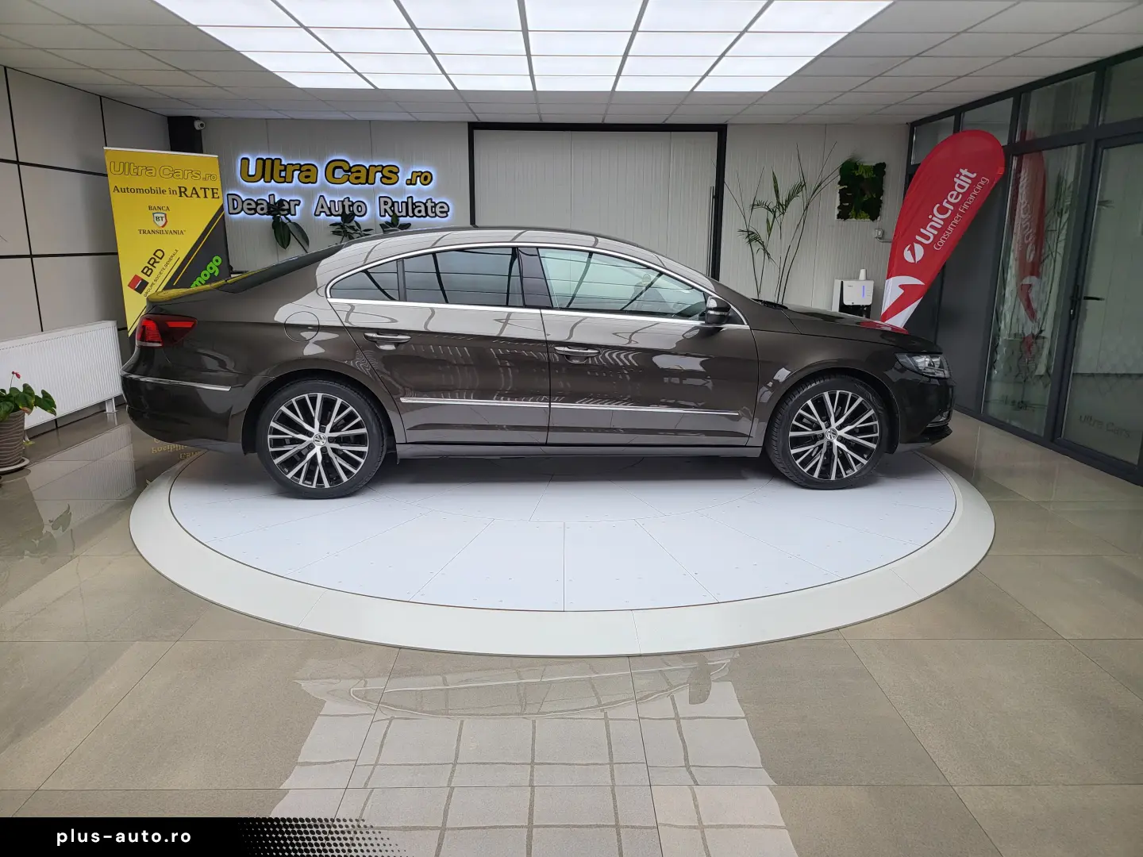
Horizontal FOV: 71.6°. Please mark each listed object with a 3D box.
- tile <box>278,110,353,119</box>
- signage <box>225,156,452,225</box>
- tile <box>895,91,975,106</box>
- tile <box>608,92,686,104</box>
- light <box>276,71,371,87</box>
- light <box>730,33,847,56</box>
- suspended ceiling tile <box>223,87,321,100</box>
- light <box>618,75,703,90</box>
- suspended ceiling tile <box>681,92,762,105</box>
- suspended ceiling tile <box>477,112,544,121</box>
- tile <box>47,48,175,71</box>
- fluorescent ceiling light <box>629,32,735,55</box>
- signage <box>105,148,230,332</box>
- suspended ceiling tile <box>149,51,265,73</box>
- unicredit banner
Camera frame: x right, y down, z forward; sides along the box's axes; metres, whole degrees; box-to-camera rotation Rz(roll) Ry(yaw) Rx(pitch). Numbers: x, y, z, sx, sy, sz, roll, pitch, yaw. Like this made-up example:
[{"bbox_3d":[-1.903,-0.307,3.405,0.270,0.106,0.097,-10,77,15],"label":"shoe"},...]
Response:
[{"bbox_3d":[-2.389,-2.947,7.455,0.600,0.020,0.500,0,13,-1],"label":"tile"},{"bbox_3d":[-2.303,-2.372,7.830,2.200,0.576,0.080,0,13,-1],"label":"signage"},{"bbox_3d":[3.022,-2.665,6.396,0.600,0.020,0.600,0,13,-1],"label":"tile"},{"bbox_3d":[0.623,-2.671,6.370,0.600,0.020,0.600,0,13,-1],"label":"tile"},{"bbox_3d":[-1.771,-2.547,5.758,0.600,0.040,0.600,0,13,-1],"label":"light"},{"bbox_3d":[1.242,-2.257,4.610,0.597,0.045,0.597,0,14,-1],"label":"light"},{"bbox_3d":[-2.377,-2.679,6.337,0.600,0.020,0.600,0,13,-1],"label":"suspended ceiling tile"},{"bbox_3d":[0.627,-2.540,5.769,0.597,0.045,0.597,0,14,-1],"label":"light"},{"bbox_3d":[1.223,-2.670,6.377,0.600,0.020,0.600,0,13,-1],"label":"suspended ceiling tile"},{"bbox_3d":[-0.593,-2.940,7.478,0.595,0.022,0.595,0,13,-1],"label":"suspended ceiling tile"},{"bbox_3d":[-2.978,-2.418,5.188,0.600,0.025,0.600,0,13,-1],"label":"tile"},{"bbox_3d":[0.641,-2.258,4.602,0.597,0.045,0.597,0,14,-1],"label":"fluorescent ceiling light"},{"bbox_3d":[-3.267,-1.206,6.585,0.120,2.063,0.879,12,17,40],"label":"signage"},{"bbox_3d":[-2.369,-2.403,5.166,0.595,0.022,0.595,0,13,-1],"label":"suspended ceiling tile"},{"bbox_3d":[2.932,-1.249,6.477,0.920,2.220,0.300,11,17,39],"label":"unicredit banner"}]

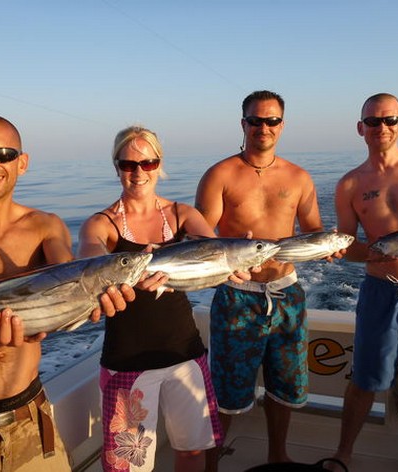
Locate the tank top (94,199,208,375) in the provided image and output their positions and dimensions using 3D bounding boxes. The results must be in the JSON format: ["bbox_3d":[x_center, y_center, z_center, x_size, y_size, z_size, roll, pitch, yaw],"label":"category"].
[{"bbox_3d":[-0.169,0.176,1.810,0.360,0.590,0.240,-4,9,-6],"label":"tank top"}]

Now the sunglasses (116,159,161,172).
[{"bbox_3d":[-0.210,-0.243,1.753,0.142,0.045,0.140,-3,9,-10],"label":"sunglasses"}]

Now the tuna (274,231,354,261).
[{"bbox_3d":[0.354,0.053,1.770,0.362,0.100,0.065,-13,6,16],"label":"tuna"}]

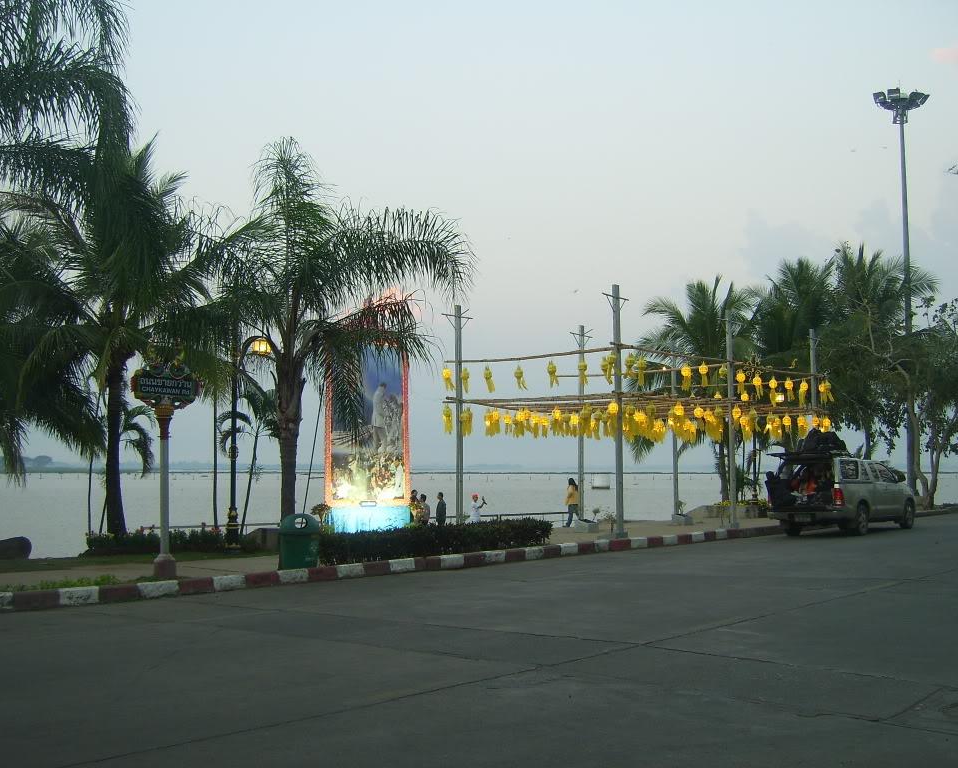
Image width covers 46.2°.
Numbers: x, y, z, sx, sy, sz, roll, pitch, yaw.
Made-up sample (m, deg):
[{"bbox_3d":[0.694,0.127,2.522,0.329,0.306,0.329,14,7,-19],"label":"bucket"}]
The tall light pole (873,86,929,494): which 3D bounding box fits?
[{"bbox_3d":[17.250,-3.539,45.396,2.200,16.784,2.200,0,-4,0],"label":"tall light pole"}]

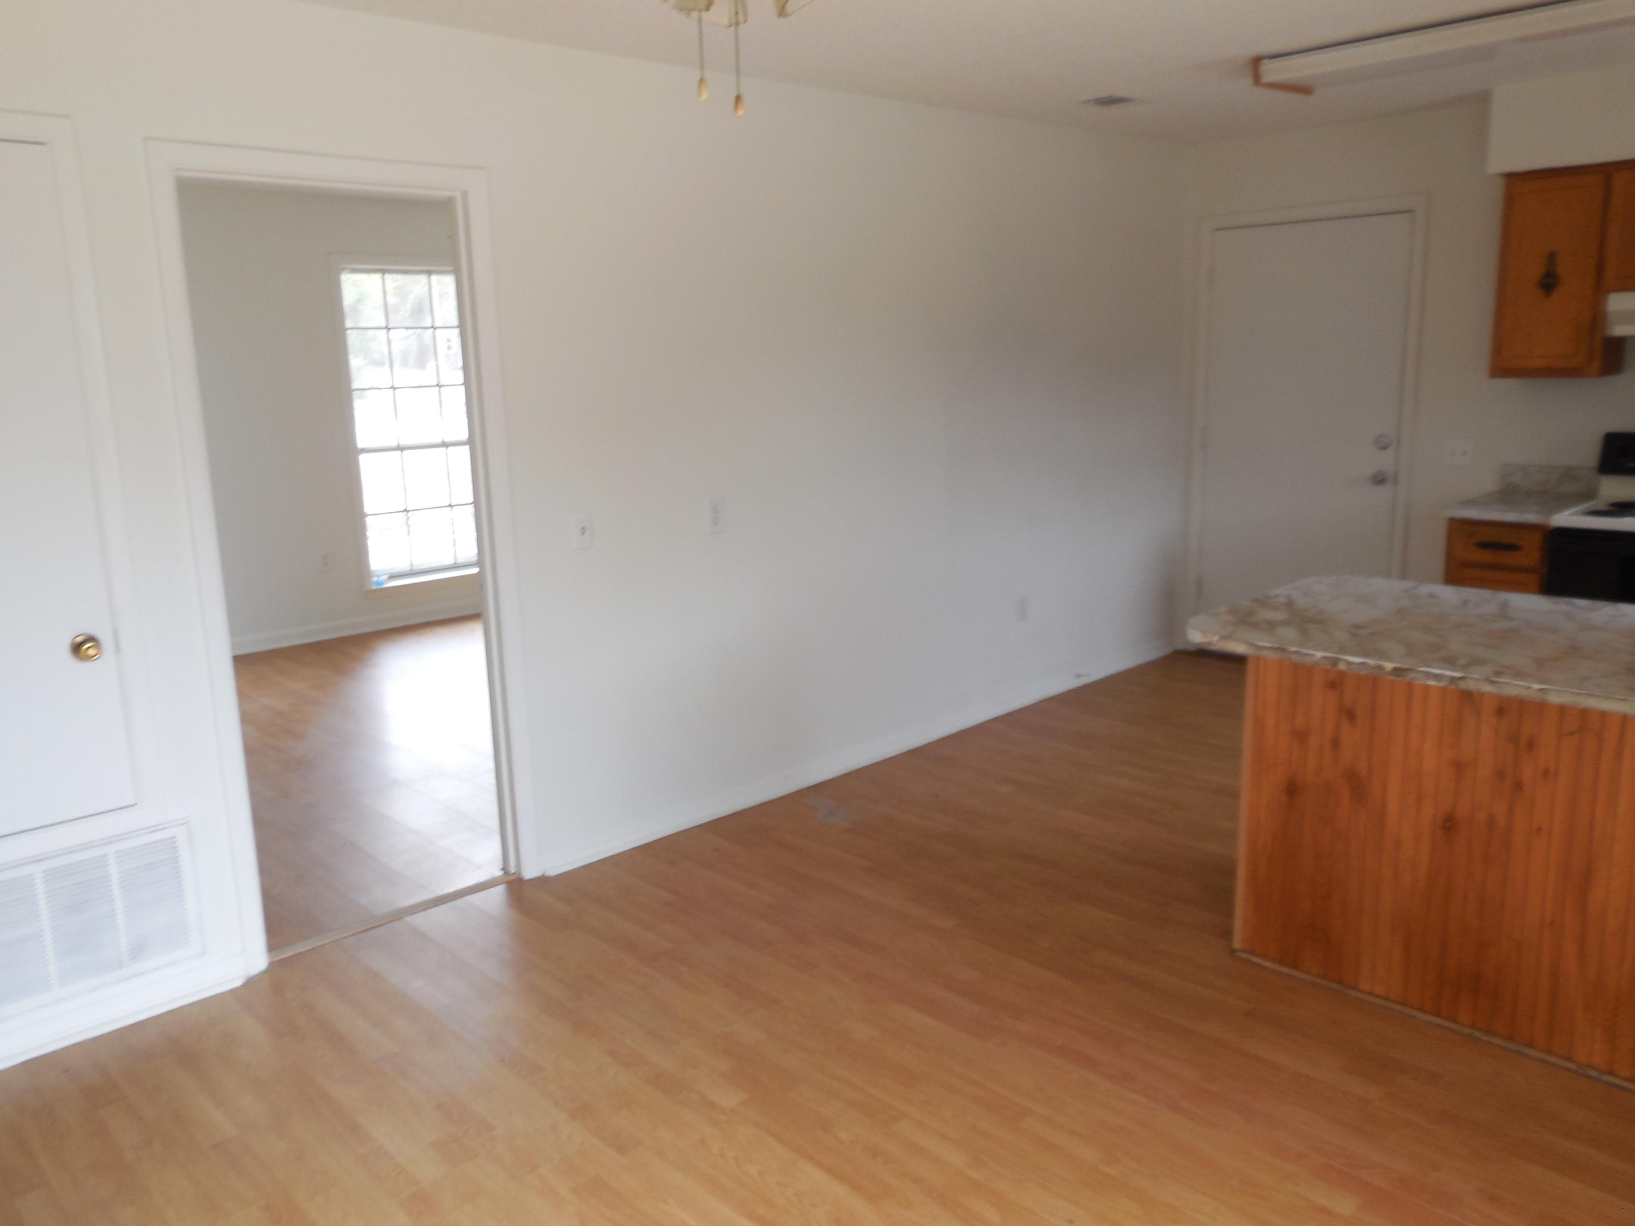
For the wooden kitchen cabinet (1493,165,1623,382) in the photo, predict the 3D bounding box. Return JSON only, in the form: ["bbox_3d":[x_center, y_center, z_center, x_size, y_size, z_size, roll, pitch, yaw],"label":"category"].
[{"bbox_3d":[2.784,-1.258,4.400,0.314,0.740,0.367,-13,16,-41],"label":"wooden kitchen cabinet"}]

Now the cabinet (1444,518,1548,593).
[{"bbox_3d":[2.707,0.038,4.586,0.621,0.883,0.331,-13,16,-41],"label":"cabinet"}]

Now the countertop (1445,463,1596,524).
[{"bbox_3d":[2.679,-0.457,4.475,0.641,0.141,0.347,-13,16,-41],"label":"countertop"}]

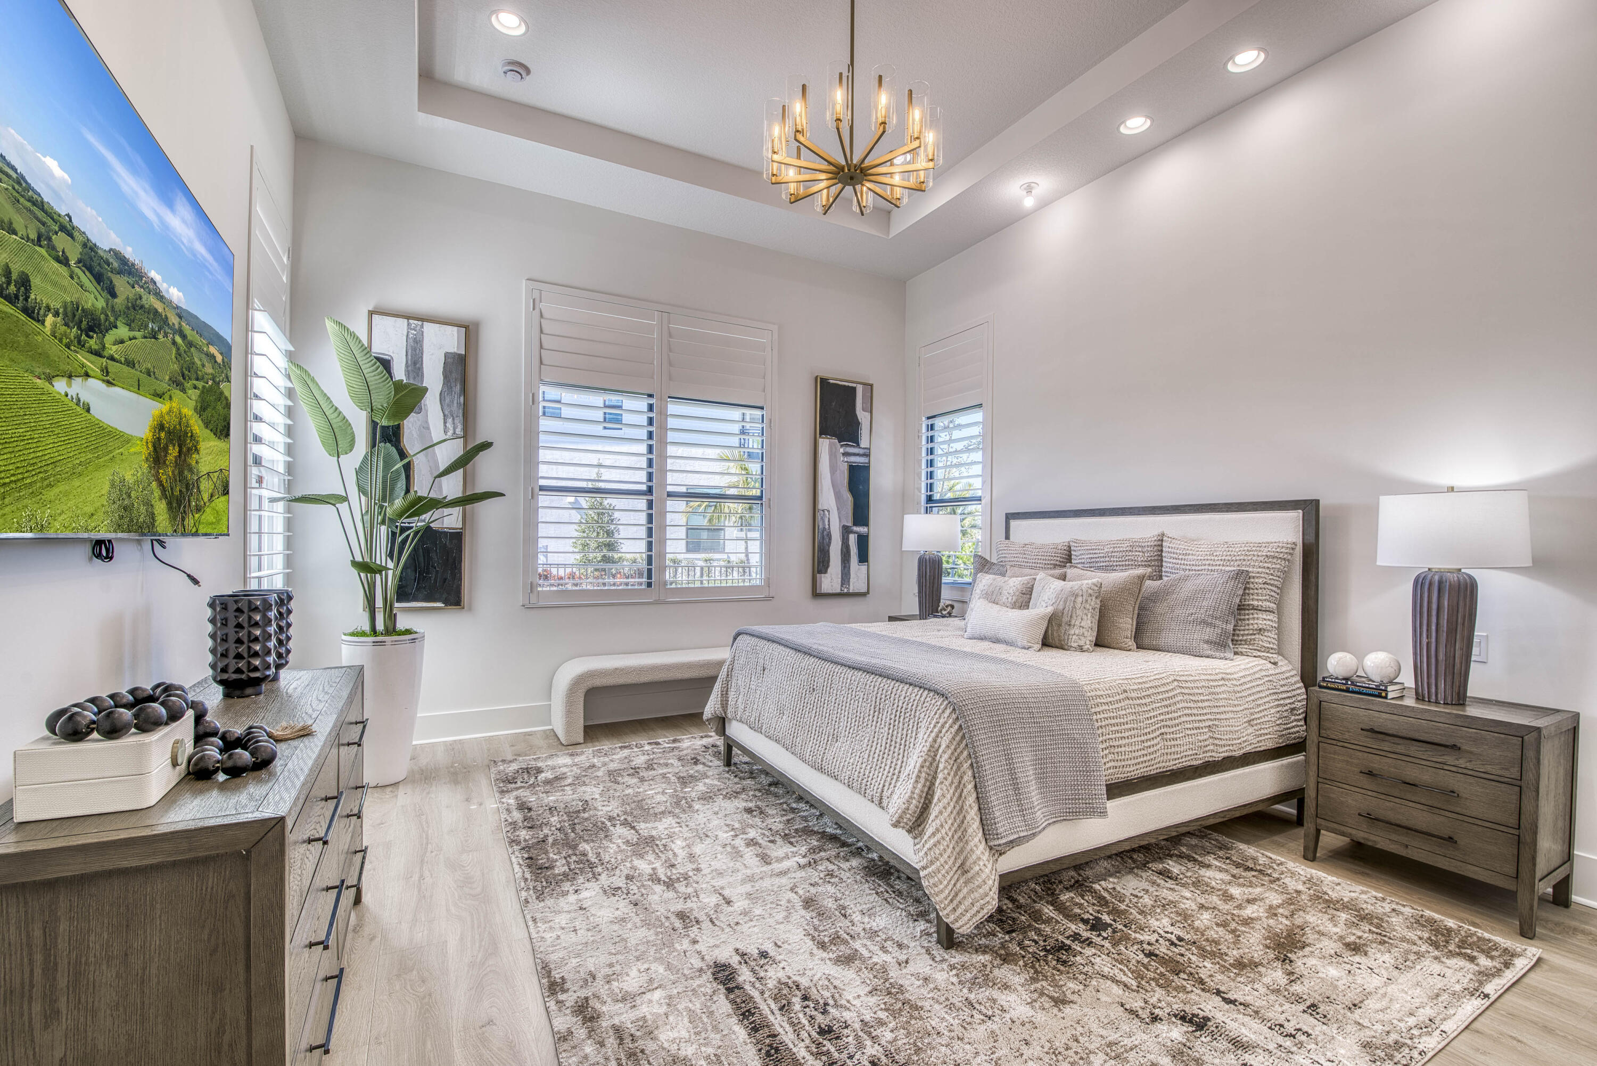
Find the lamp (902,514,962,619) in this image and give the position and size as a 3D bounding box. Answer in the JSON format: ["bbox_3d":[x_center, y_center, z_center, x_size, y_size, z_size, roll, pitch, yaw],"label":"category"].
[{"bbox_3d":[1.083,0.269,5.377,0.452,0.870,0.452,1,0,0],"label":"lamp"}]

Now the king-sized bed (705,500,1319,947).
[{"bbox_3d":[1.058,0.618,3.667,2.380,1.590,2.090,1,0,-27],"label":"king-sized bed"}]

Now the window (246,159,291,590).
[{"bbox_3d":[-2.774,-0.650,3.493,0.100,2.300,0.930,1,-1,-29],"label":"window"}]

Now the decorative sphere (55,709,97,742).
[{"bbox_3d":[-1.275,0.341,1.176,0.051,0.049,0.051,1,-1,-29],"label":"decorative sphere"}]

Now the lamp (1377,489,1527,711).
[{"bbox_3d":[2.659,0.249,2.726,0.455,0.870,0.455,1,-1,-29],"label":"lamp"}]

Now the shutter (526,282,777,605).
[{"bbox_3d":[-1.073,-0.619,5.200,2.000,2.300,0.100,1,-1,-29],"label":"shutter"}]

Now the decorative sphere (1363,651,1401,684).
[{"bbox_3d":[2.487,0.572,2.839,0.126,0.124,0.126,1,0,-29],"label":"decorative sphere"}]

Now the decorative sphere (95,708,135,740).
[{"bbox_3d":[-1.219,0.342,1.188,0.051,0.050,0.051,1,-1,-29],"label":"decorative sphere"}]

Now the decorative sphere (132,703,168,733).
[{"bbox_3d":[-1.216,0.347,1.246,0.051,0.054,0.051,1,0,-29],"label":"decorative sphere"}]

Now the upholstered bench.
[{"bbox_3d":[-0.995,1.176,5.009,1.540,0.510,0.450,1,-1,-29],"label":"upholstered bench"}]

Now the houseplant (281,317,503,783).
[{"bbox_3d":[-2.303,0.110,3.827,1.080,2.570,0.930,1,-1,-29],"label":"houseplant"}]

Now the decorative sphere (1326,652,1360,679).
[{"bbox_3d":[2.384,0.579,2.913,0.111,0.111,0.111,1,-1,-29],"label":"decorative sphere"}]

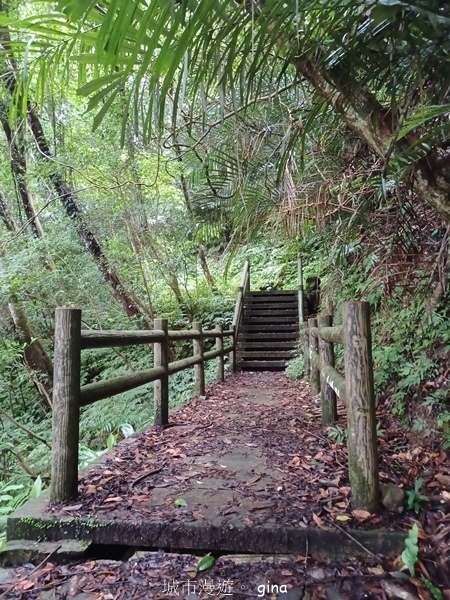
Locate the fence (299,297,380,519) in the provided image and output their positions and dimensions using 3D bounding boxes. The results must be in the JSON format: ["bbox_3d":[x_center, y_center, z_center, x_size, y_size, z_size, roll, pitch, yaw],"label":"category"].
[{"bbox_3d":[1.057,0.715,4.950,0.145,1.000,5.904,-2,-4,8],"label":"fence"}]

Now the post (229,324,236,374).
[{"bbox_3d":[0.165,1.042,9.210,0.135,1.000,0.135,-2,-4,8],"label":"post"}]

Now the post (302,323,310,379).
[{"bbox_3d":[1.458,0.909,7.800,0.135,1.000,0.135,-2,-4,8],"label":"post"}]

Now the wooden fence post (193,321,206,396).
[{"bbox_3d":[-0.333,0.789,5.720,0.135,1.000,0.135,-2,-4,8],"label":"wooden fence post"}]

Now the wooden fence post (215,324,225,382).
[{"bbox_3d":[-0.099,0.917,7.460,0.135,1.000,0.135,-2,-4,8],"label":"wooden fence post"}]

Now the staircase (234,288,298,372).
[{"bbox_3d":[1.154,0.652,10.955,1.370,2.020,2.900,-2,-4,8],"label":"staircase"}]

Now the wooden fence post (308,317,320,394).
[{"bbox_3d":[1.201,0.756,5.800,0.135,1.000,0.135,-2,-4,8],"label":"wooden fence post"}]

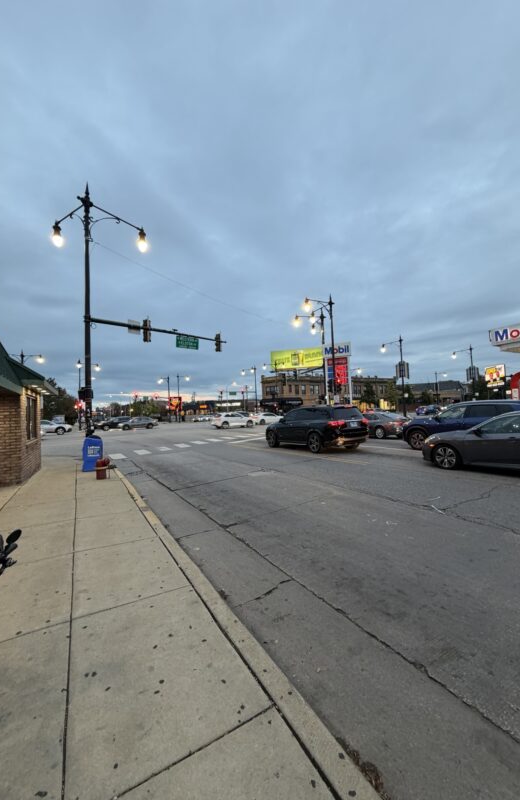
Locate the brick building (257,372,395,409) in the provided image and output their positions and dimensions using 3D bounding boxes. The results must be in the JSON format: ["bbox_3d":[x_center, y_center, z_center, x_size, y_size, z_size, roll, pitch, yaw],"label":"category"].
[{"bbox_3d":[15.764,-0.374,75.954,30.500,8.600,10.000,-1,-2,-27],"label":"brick building"}]

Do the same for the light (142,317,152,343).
[{"bbox_3d":[-4.660,-2.850,13.400,0.340,0.930,0.400,-1,-2,-22],"label":"light"}]

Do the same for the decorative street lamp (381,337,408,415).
[{"bbox_3d":[16.332,-2.560,38.853,0.600,9.800,3.300,-1,-2,-30],"label":"decorative street lamp"}]

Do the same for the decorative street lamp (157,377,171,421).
[{"bbox_3d":[-19.806,-0.150,66.961,2.600,9.800,0.700,-1,-2,-28],"label":"decorative street lamp"}]

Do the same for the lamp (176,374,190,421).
[{"bbox_3d":[-15.302,-0.330,65.005,2.600,9.800,0.600,-1,-2,-22],"label":"lamp"}]

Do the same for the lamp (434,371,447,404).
[{"bbox_3d":[41.877,-1.920,74.483,0.600,9.800,3.000,-1,-2,-32],"label":"lamp"}]

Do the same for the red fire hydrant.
[{"bbox_3d":[-3.985,1.702,8.193,0.360,0.580,0.310,-1,-2,-28],"label":"red fire hydrant"}]

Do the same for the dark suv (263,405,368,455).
[{"bbox_3d":[2.200,1.190,13.850,1.940,1.770,4.850,-1,-2,-30],"label":"dark suv"}]

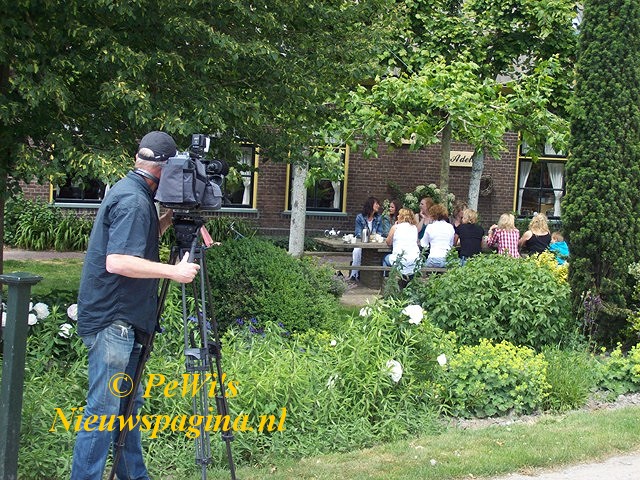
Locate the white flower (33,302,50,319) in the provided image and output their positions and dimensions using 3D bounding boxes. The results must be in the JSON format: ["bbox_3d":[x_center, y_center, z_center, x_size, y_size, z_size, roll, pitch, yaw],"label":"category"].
[{"bbox_3d":[-1.761,0.450,8.200,0.105,0.100,0.100,3,3,0],"label":"white flower"}]

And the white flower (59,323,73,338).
[{"bbox_3d":[-1.590,0.570,8.100,0.095,0.095,0.090,3,3,0],"label":"white flower"}]

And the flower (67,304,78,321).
[{"bbox_3d":[-1.552,0.459,8.200,0.105,0.105,0.100,3,3,0],"label":"flower"}]

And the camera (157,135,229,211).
[{"bbox_3d":[-0.635,-0.334,6.400,0.210,0.355,0.430,4,3,29],"label":"camera"}]

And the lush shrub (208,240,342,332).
[{"bbox_3d":[-0.424,0.442,11.800,1.280,0.980,1.200,3,3,0],"label":"lush shrub"}]

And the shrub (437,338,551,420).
[{"bbox_3d":[1.233,0.977,9.200,0.800,0.500,0.720,3,3,0],"label":"shrub"}]

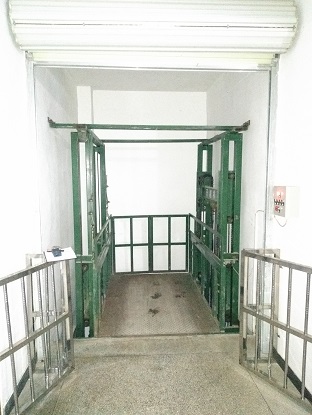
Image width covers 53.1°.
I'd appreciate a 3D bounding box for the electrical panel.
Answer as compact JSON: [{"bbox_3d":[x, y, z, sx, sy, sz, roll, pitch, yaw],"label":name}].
[{"bbox_3d":[1.010,-0.048,2.429,0.096,0.234,0.219,0,5,-3],"label":"electrical panel"}]

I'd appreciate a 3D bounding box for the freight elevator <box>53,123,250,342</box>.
[{"bbox_3d":[-0.092,0.163,4.196,1.864,2.136,2.136,0,5,-3],"label":"freight elevator"}]

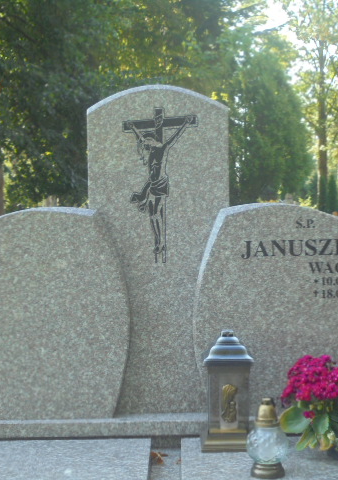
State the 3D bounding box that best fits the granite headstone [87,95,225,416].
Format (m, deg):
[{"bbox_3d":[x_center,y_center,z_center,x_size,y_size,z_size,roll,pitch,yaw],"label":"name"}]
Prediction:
[{"bbox_3d":[-0.036,0.038,3.268,0.504,1.172,0.080,-1,3,0],"label":"granite headstone"}]

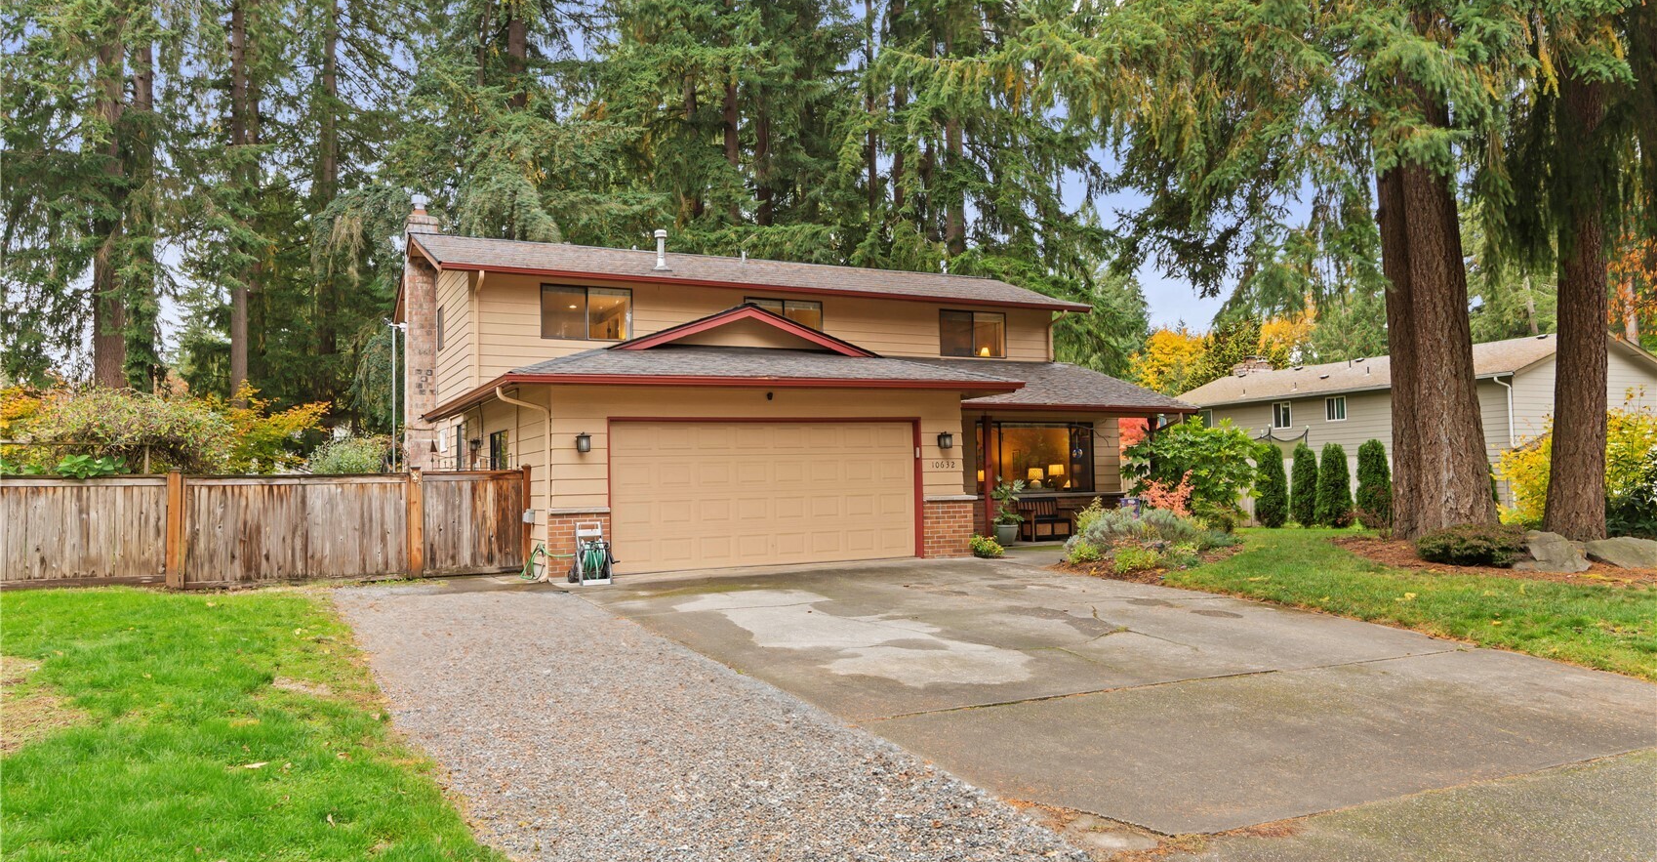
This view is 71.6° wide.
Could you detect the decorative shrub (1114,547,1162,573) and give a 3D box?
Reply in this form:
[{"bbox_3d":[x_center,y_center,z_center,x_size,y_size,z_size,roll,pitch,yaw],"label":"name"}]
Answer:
[{"bbox_3d":[4.010,1.670,14.900,0.580,0.340,0.520,-2,-3,15],"label":"decorative shrub"}]

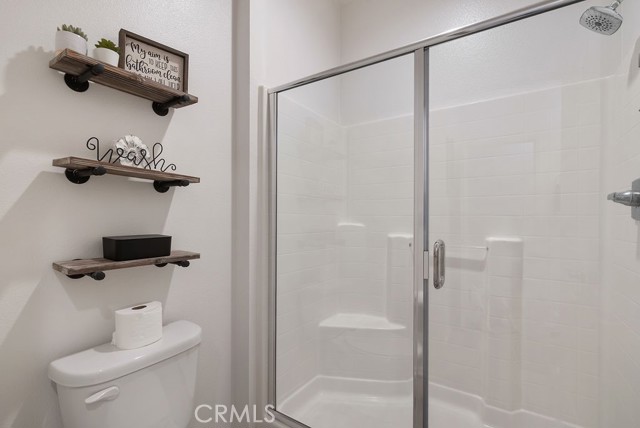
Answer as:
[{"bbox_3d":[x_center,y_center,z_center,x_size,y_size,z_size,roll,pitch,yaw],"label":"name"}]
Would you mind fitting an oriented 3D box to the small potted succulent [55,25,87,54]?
[{"bbox_3d":[-0.767,-0.531,0.880,0.074,0.114,0.074,0,0,34],"label":"small potted succulent"}]

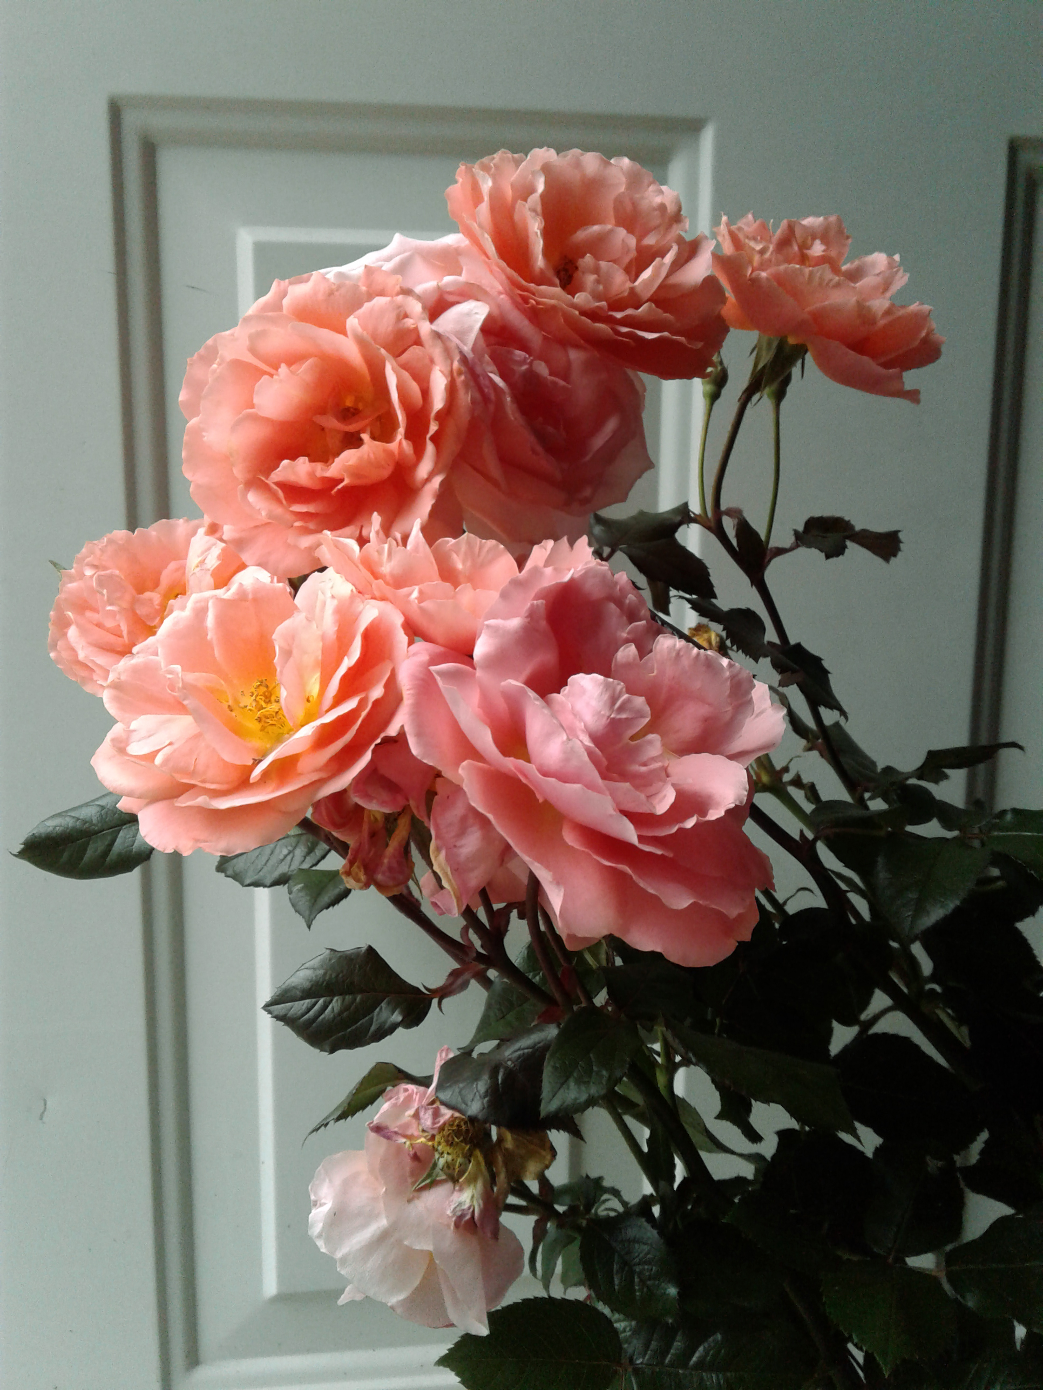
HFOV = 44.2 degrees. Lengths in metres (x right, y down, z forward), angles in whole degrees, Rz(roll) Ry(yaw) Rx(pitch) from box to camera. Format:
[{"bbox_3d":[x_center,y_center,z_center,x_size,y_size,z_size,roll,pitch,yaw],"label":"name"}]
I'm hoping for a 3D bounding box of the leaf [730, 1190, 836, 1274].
[{"bbox_3d":[0.087,0.180,0.430,0.042,0.010,0.029,19,54,15],"label":"leaf"}]

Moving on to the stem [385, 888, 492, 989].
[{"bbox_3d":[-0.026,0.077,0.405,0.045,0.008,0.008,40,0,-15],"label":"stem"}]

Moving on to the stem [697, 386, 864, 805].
[{"bbox_3d":[0.084,-0.032,0.410,0.035,0.138,0.030,-14,6,1],"label":"stem"}]

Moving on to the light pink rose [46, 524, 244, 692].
[{"bbox_3d":[-0.127,-0.029,0.440,0.070,0.070,0.050,-10,-36,14],"label":"light pink rose"}]

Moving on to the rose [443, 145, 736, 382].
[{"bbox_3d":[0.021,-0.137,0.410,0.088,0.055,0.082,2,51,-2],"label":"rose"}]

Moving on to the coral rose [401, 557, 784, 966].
[{"bbox_3d":[0.020,0.018,0.360,0.100,0.060,0.100,4,53,-5],"label":"coral rose"}]

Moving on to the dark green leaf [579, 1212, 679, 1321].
[{"bbox_3d":[0.032,0.167,0.375,0.029,0.031,0.012,-16,15,-5],"label":"dark green leaf"}]

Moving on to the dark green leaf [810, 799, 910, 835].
[{"bbox_3d":[0.105,0.038,0.400,0.029,0.009,0.020,1,15,6],"label":"dark green leaf"}]

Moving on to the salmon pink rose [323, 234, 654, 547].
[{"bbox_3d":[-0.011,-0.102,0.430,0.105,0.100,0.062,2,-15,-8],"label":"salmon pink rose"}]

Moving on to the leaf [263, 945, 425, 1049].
[{"bbox_3d":[-0.051,0.089,0.375,0.049,0.031,0.012,4,18,5],"label":"leaf"}]

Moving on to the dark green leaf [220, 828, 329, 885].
[{"bbox_3d":[-0.076,0.048,0.395,0.036,0.020,0.012,2,23,5],"label":"dark green leaf"}]

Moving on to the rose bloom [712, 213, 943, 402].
[{"bbox_3d":[0.109,-0.137,0.455,0.078,0.052,0.076,16,6,0],"label":"rose bloom"}]

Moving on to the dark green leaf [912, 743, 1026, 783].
[{"bbox_3d":[0.153,0.024,0.440,0.039,0.012,0.020,3,18,-9],"label":"dark green leaf"}]

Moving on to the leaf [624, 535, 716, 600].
[{"bbox_3d":[0.050,-0.043,0.430,0.037,0.010,0.021,31,50,7],"label":"leaf"}]

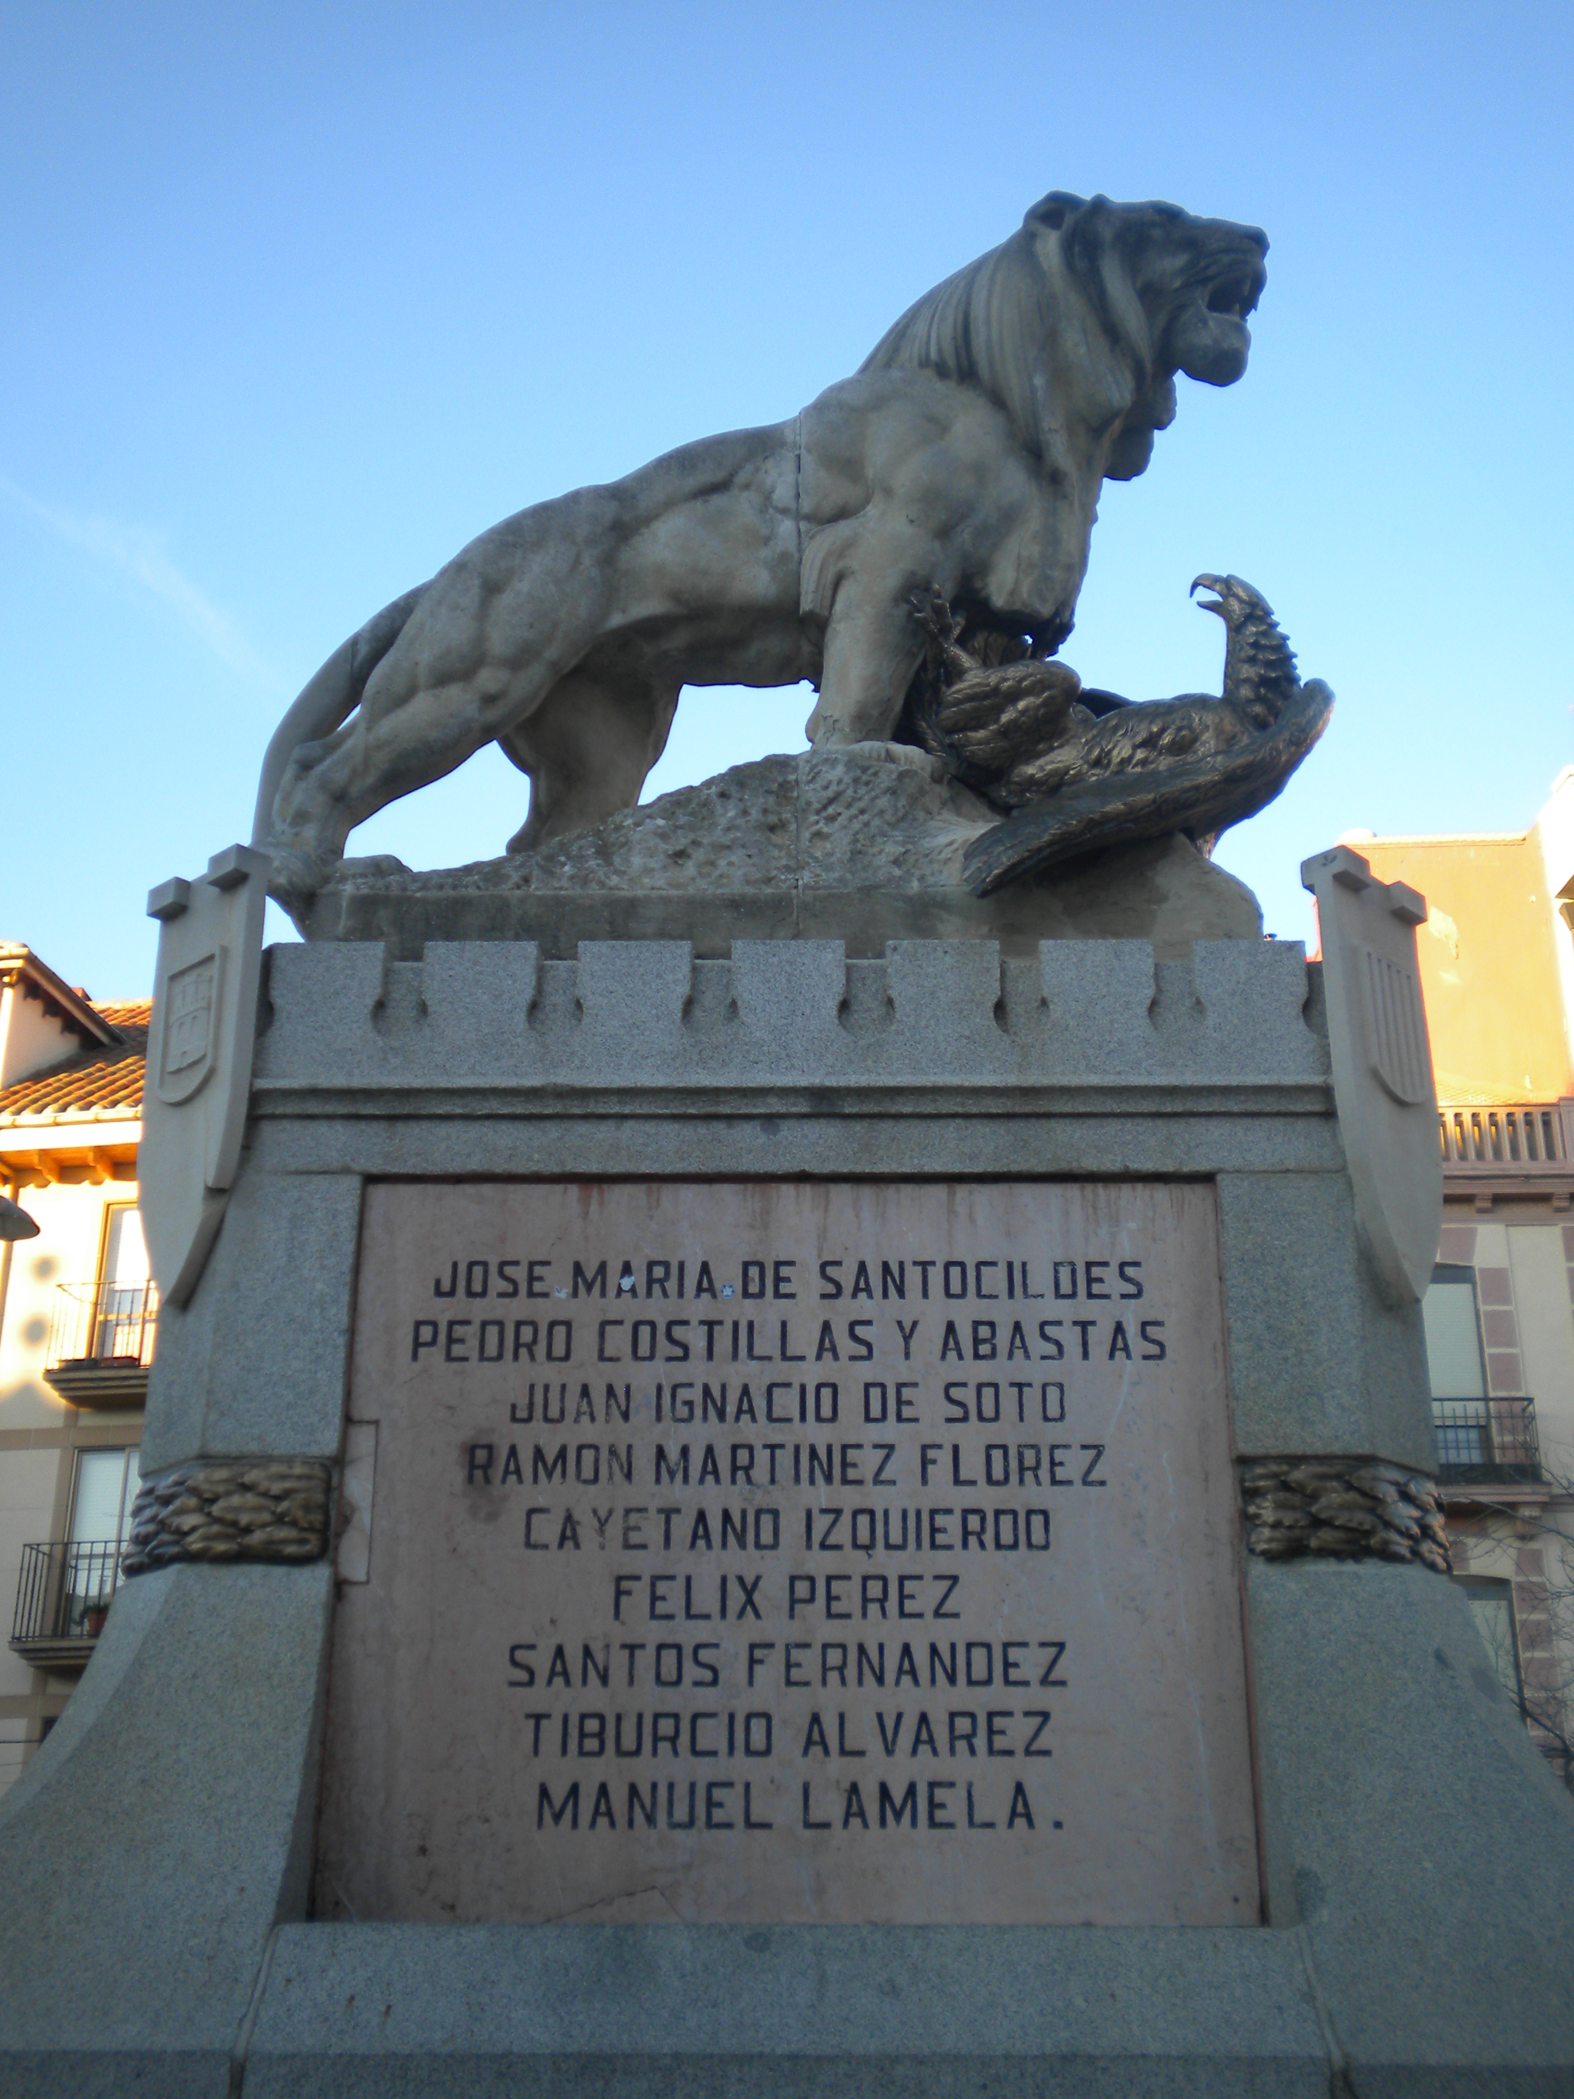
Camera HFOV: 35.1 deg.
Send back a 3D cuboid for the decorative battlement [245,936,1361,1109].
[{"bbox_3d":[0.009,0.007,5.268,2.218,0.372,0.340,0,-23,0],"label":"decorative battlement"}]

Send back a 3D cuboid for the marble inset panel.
[{"bbox_3d":[0.002,0.933,4.799,1.724,1.433,0.070,0,-23,0],"label":"marble inset panel"}]

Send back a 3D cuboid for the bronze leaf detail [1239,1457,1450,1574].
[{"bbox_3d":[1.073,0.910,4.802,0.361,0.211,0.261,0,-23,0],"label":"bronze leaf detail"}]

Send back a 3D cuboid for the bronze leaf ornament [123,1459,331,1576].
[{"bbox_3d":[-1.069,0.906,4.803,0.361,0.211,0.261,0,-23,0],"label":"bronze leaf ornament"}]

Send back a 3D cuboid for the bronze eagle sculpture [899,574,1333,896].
[{"bbox_3d":[0.823,-0.756,6.158,1.054,1.034,0.950,0,-23,0],"label":"bronze eagle sculpture"}]

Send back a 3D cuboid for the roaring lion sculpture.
[{"bbox_3d":[0.022,-1.341,6.614,2.674,2.392,0.831,0,-23,0],"label":"roaring lion sculpture"}]

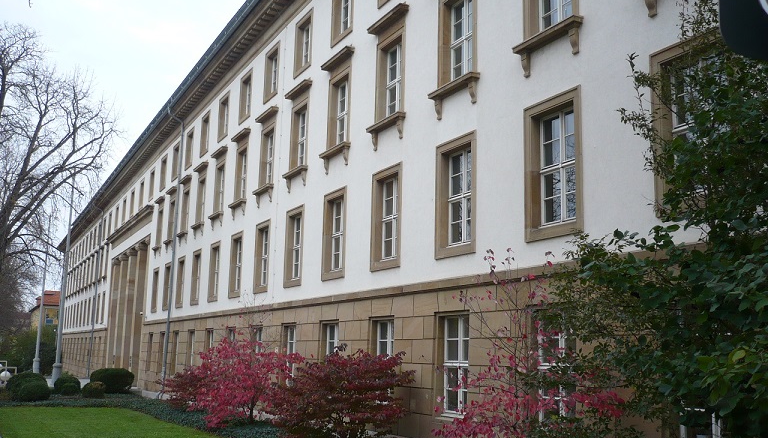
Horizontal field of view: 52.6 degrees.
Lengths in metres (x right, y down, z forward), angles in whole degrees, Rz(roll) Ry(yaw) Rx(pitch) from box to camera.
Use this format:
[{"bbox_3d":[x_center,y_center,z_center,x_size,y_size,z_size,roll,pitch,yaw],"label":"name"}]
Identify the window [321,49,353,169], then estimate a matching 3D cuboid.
[{"bbox_3d":[-1.464,-3.598,25.116,0.509,3.283,2.045,6,-11,-27],"label":"window"}]

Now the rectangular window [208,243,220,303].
[{"bbox_3d":[-7.909,2.538,36.817,0.278,2.800,1.739,6,-11,-27],"label":"rectangular window"}]

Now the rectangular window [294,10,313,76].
[{"bbox_3d":[-2.772,-6.204,27.620,0.280,2.065,1.631,6,-11,-27],"label":"rectangular window"}]

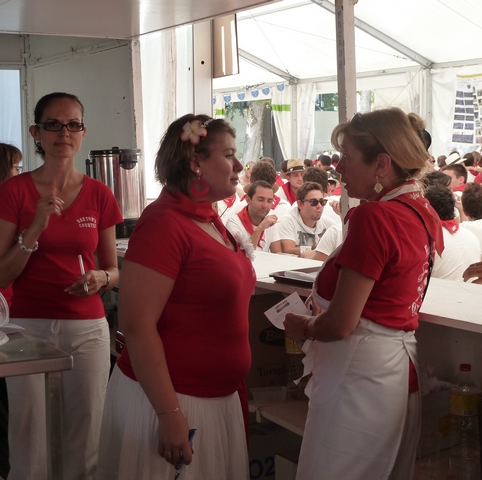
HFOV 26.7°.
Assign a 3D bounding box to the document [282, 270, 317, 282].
[{"bbox_3d":[0.232,0.134,3.550,0.190,0.025,0.240,-1,6,13],"label":"document"}]

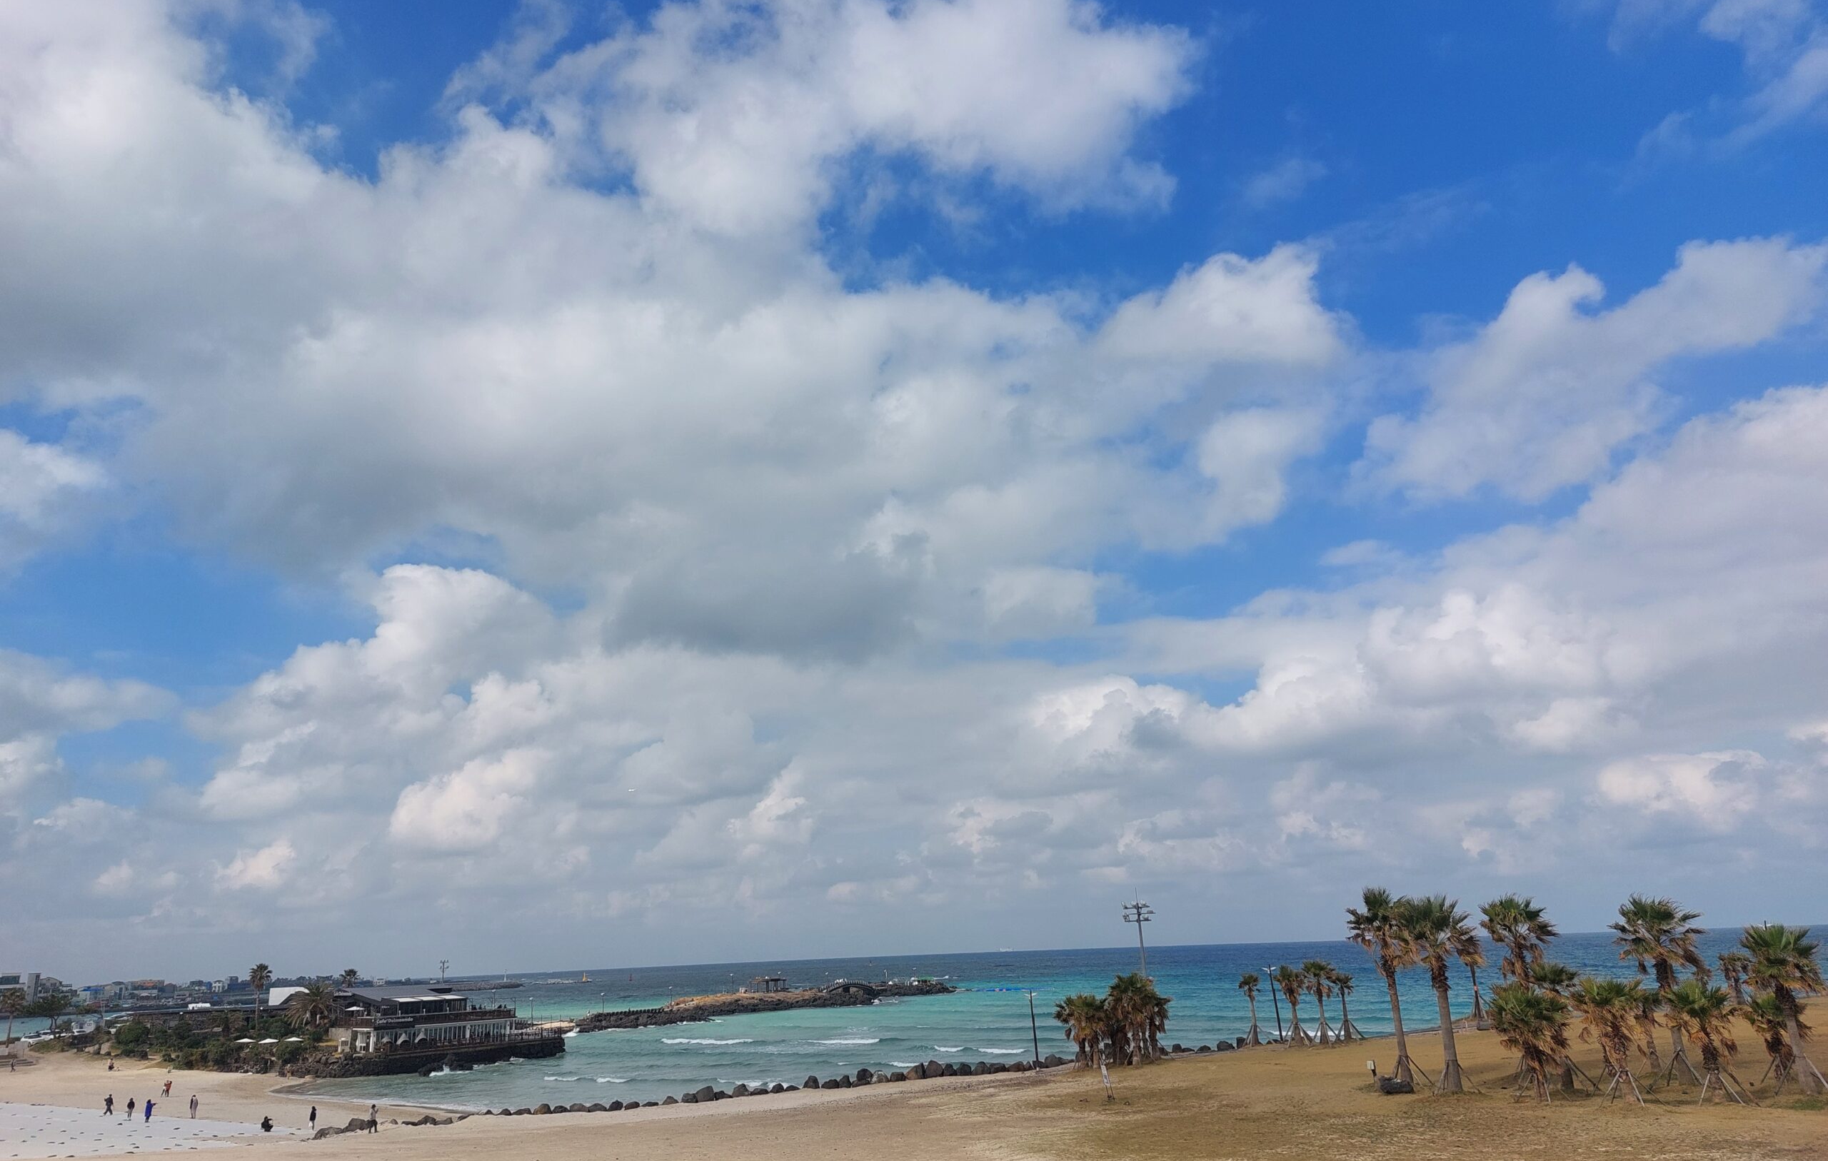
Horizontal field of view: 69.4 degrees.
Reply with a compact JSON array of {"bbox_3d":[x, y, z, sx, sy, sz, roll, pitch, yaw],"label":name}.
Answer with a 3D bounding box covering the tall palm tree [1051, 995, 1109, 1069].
[{"bbox_3d":[12.805,33.678,98.889,4.247,5.376,4.247,-4,-16,6],"label":"tall palm tree"}]

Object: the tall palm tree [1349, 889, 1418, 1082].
[{"bbox_3d":[23.536,19.891,65.260,3.500,9.260,3.500,-7,-17,18],"label":"tall palm tree"}]

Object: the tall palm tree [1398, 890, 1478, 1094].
[{"bbox_3d":[24.597,19.015,61.197,3.800,8.760,3.800,-8,-17,20],"label":"tall palm tree"}]

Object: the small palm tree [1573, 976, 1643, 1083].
[{"bbox_3d":[35.867,23.331,67.407,3.601,6.078,3.601,-10,-17,25],"label":"small palm tree"}]

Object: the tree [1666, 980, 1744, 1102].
[{"bbox_3d":[39.324,22.842,65.580,3.364,5.776,3.364,-11,-18,28],"label":"tree"}]

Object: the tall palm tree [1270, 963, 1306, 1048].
[{"bbox_3d":[26.739,30.018,93.238,2.300,5.430,2.300,-6,-16,14],"label":"tall palm tree"}]

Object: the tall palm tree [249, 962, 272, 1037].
[{"bbox_3d":[-86.946,55.917,175.331,2.900,9.770,2.900,5,-17,-25],"label":"tall palm tree"}]

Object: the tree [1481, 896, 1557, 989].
[{"bbox_3d":[35.018,23.369,75.471,4.325,10.457,4.325,-9,-17,22],"label":"tree"}]

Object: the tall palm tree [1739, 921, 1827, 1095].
[{"bbox_3d":[45.064,21.826,67.537,4.094,8.385,4.094,-12,-18,30],"label":"tall palm tree"}]

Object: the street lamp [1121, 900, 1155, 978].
[{"bbox_3d":[16.620,29.035,96.485,2.400,10.900,1.200,-5,-16,8],"label":"street lamp"}]

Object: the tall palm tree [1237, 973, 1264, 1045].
[{"bbox_3d":[24.058,30.564,94.073,1.750,4.940,1.750,-6,-16,13],"label":"tall palm tree"}]

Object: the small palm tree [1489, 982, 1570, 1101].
[{"bbox_3d":[26.267,19.592,56.150,3.400,4.770,3.400,-9,-17,22],"label":"small palm tree"}]

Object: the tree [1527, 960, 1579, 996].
[{"bbox_3d":[29.165,20.133,59.761,2.700,5.580,2.700,-9,-17,23],"label":"tree"}]

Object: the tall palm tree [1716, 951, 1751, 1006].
[{"bbox_3d":[86.013,41.735,138.579,3.728,5.459,3.728,-11,-18,29],"label":"tall palm tree"}]

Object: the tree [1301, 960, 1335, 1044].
[{"bbox_3d":[33.789,35.427,111.101,2.861,6.761,2.861,-6,-16,15],"label":"tree"}]

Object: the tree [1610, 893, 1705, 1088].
[{"bbox_3d":[42.492,22.906,74.228,4.965,10.135,4.965,-10,-18,27],"label":"tree"}]

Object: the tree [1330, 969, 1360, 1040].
[{"bbox_3d":[31.303,30.848,95.665,1.900,4.880,1.900,-7,-16,16],"label":"tree"}]

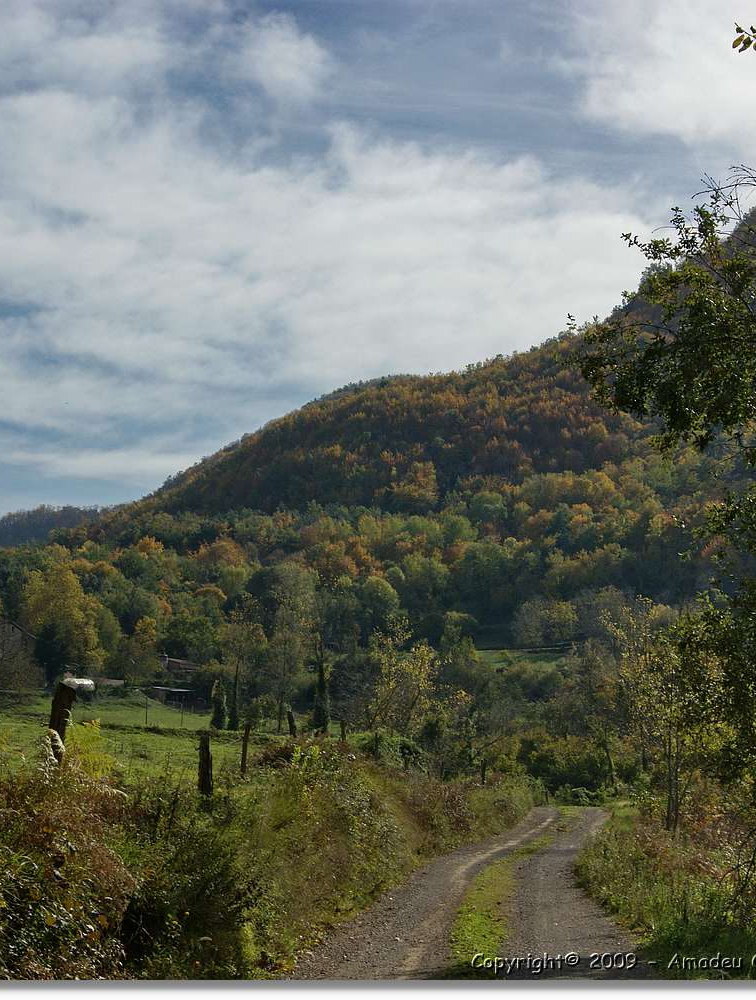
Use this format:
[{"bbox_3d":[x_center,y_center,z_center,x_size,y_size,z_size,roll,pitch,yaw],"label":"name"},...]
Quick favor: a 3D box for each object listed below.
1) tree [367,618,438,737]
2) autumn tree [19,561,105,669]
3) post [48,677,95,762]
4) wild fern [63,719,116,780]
[{"bbox_3d":[0.723,5.338,82.000,2.200,3.700,2.100,0,-5,0],"label":"tree"},{"bbox_3d":[-29.927,11.908,265.000,8.000,11.300,7.600,0,-5,0],"label":"autumn tree"},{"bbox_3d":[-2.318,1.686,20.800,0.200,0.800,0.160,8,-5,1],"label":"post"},{"bbox_3d":[-2.018,1.761,19.500,0.380,0.470,0.330,0,-5,0],"label":"wild fern"}]

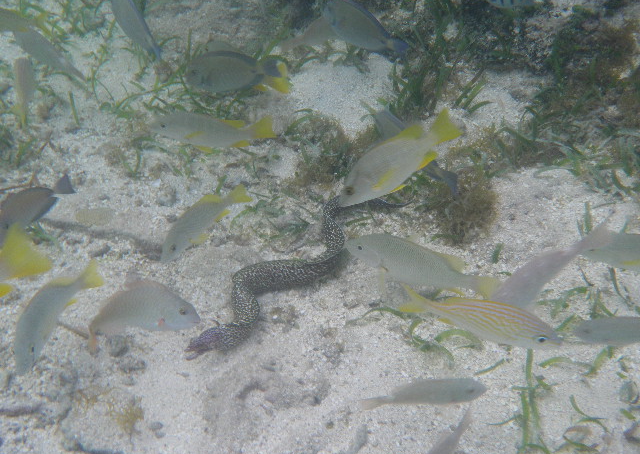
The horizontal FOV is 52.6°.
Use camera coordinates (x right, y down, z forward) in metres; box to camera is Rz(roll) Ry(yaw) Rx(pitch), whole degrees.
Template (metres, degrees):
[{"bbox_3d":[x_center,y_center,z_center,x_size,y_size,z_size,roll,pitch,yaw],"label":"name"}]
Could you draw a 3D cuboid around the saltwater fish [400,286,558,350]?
[{"bbox_3d":[0.262,0.147,1.050,0.260,0.078,0.036,16,46,9],"label":"saltwater fish"}]

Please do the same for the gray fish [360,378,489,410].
[{"bbox_3d":[0.179,0.288,1.120,0.218,0.059,0.030,-6,44,-3],"label":"gray fish"}]

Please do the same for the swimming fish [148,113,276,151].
[{"bbox_3d":[-0.243,-0.214,1.450,0.277,0.083,0.039,3,44,2],"label":"swimming fish"}]

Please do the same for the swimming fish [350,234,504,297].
[{"bbox_3d":[0.195,0.073,1.220,0.295,0.091,0.041,15,46,9],"label":"swimming fish"}]

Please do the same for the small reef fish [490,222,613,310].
[{"bbox_3d":[0.422,0.073,1.180,0.294,0.088,0.044,-32,51,-15],"label":"small reef fish"}]

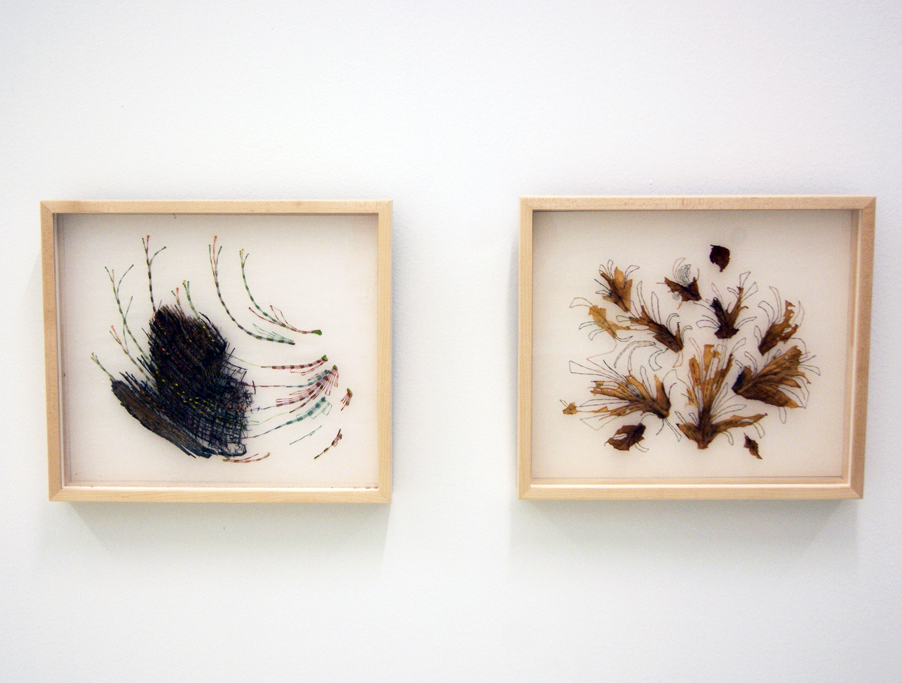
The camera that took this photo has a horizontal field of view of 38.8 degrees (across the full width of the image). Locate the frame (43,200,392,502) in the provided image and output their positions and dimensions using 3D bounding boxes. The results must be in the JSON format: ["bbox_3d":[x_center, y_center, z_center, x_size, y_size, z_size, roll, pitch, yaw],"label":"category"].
[{"bbox_3d":[-0.275,0.012,1.532,0.410,0.358,0.043,0,7,1],"label":"frame"}]

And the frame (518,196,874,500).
[{"bbox_3d":[0.286,0.009,1.526,0.410,0.358,0.043,0,7,1],"label":"frame"}]

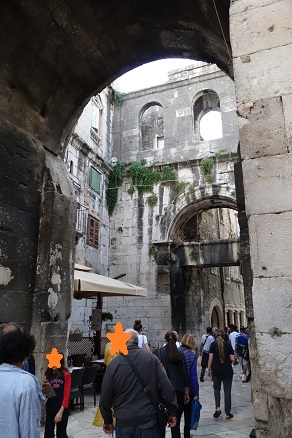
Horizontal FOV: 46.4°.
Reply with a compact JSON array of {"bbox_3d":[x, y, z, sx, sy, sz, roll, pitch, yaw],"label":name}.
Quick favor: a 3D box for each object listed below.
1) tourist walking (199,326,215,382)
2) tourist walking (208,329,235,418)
[{"bbox_3d":[2.109,4.615,11.621,0.520,1.740,0.450,-5,-19,14],"label":"tourist walking"},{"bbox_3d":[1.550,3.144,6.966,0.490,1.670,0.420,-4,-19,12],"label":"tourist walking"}]

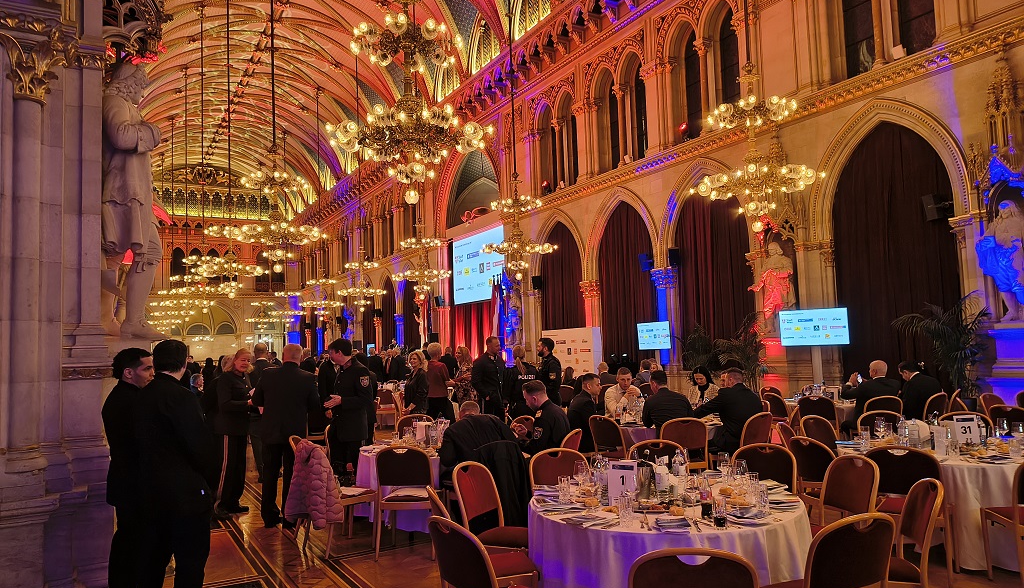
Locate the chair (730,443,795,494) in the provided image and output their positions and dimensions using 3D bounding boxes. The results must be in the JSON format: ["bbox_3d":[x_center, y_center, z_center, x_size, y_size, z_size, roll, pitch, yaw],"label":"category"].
[{"bbox_3d":[1.597,1.470,4.739,0.570,0.880,0.490,2,-6,-45],"label":"chair"}]

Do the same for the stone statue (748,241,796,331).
[{"bbox_3d":[6.655,-0.169,18.142,0.720,2.320,1.100,1,-5,-30],"label":"stone statue"}]

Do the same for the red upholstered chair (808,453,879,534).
[{"bbox_3d":[1.856,1.425,4.251,0.570,0.880,0.490,-1,-4,-15],"label":"red upholstered chair"}]

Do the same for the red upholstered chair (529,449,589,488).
[{"bbox_3d":[0.461,1.503,4.720,0.480,0.880,0.550,0,-5,-24],"label":"red upholstered chair"}]

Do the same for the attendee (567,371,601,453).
[{"bbox_3d":[0.908,1.482,7.456,0.800,1.300,0.520,0,-5,-22],"label":"attendee"}]

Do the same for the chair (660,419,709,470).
[{"bbox_3d":[1.755,1.712,7.306,0.460,0.900,0.530,-2,-4,2],"label":"chair"}]

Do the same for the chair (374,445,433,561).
[{"bbox_3d":[-0.845,1.690,5.941,0.470,0.900,0.560,-3,-4,9],"label":"chair"}]

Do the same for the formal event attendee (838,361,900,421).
[{"bbox_3d":[4.429,1.472,8.684,0.580,1.290,0.800,2,-5,-38],"label":"formal event attendee"}]

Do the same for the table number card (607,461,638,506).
[{"bbox_3d":[0.604,1.034,3.879,0.158,0.241,0.060,-3,-4,17],"label":"table number card"}]

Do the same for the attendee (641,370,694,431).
[{"bbox_3d":[1.629,1.488,7.454,0.540,1.340,0.820,-1,-4,-10],"label":"attendee"}]

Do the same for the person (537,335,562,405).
[{"bbox_3d":[0.517,1.437,9.469,0.380,1.720,0.520,-2,-4,-7],"label":"person"}]

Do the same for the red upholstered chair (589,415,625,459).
[{"bbox_3d":[1.161,1.702,7.419,0.560,0.885,0.460,1,-5,-36],"label":"red upholstered chair"}]

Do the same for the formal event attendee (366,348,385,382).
[{"bbox_3d":[-3.833,2.449,20.084,0.520,1.770,0.360,-4,-5,25],"label":"formal event attendee"}]

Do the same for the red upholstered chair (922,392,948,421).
[{"bbox_3d":[5.255,1.732,9.105,0.460,0.900,0.530,0,-5,-24],"label":"red upholstered chair"}]

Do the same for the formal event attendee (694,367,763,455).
[{"bbox_3d":[2.279,1.460,7.484,0.620,1.350,0.850,1,-6,-38],"label":"formal event attendee"}]

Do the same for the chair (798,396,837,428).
[{"bbox_3d":[4.071,1.795,9.404,0.460,0.900,0.530,-4,-5,22],"label":"chair"}]

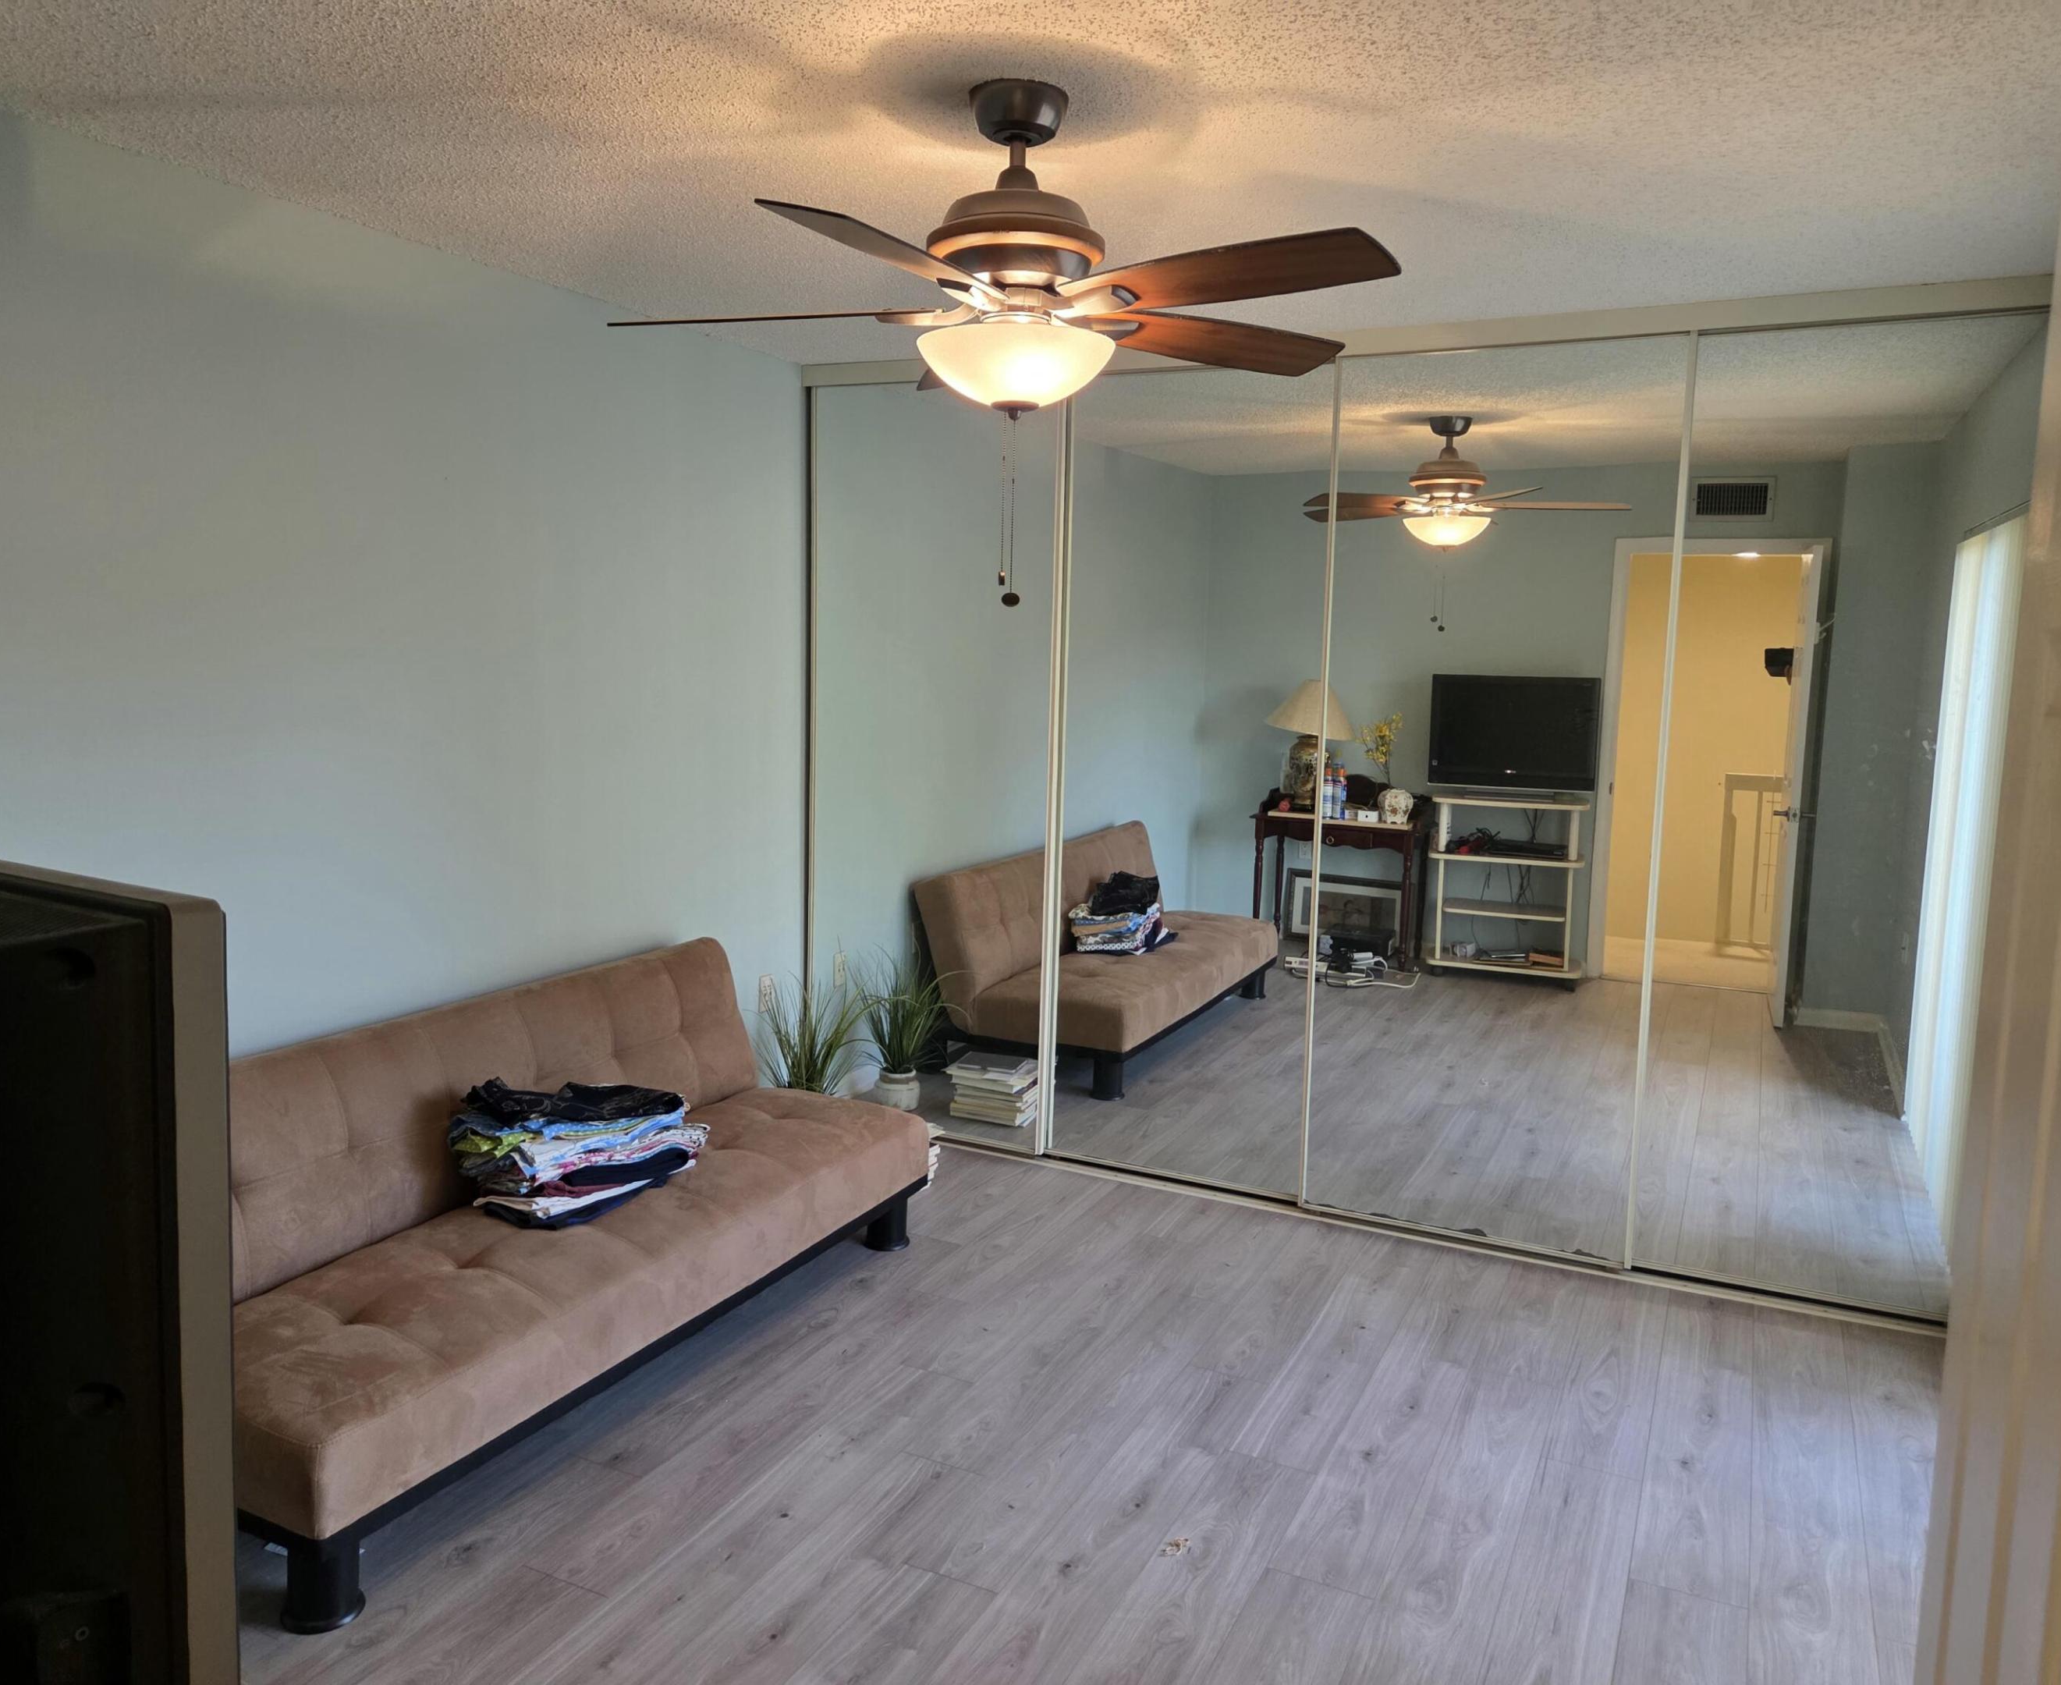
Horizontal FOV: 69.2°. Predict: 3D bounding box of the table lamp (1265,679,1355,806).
[{"bbox_3d":[1.436,-0.495,7.658,0.458,0.680,0.458,5,8,26],"label":"table lamp"}]

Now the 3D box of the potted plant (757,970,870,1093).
[{"bbox_3d":[-0.674,0.692,4.574,0.380,0.540,0.380,1,8,0],"label":"potted plant"}]

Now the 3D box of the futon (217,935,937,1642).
[{"bbox_3d":[-1.051,0.751,3.272,0.840,0.750,1.850,5,8,26],"label":"futon"}]

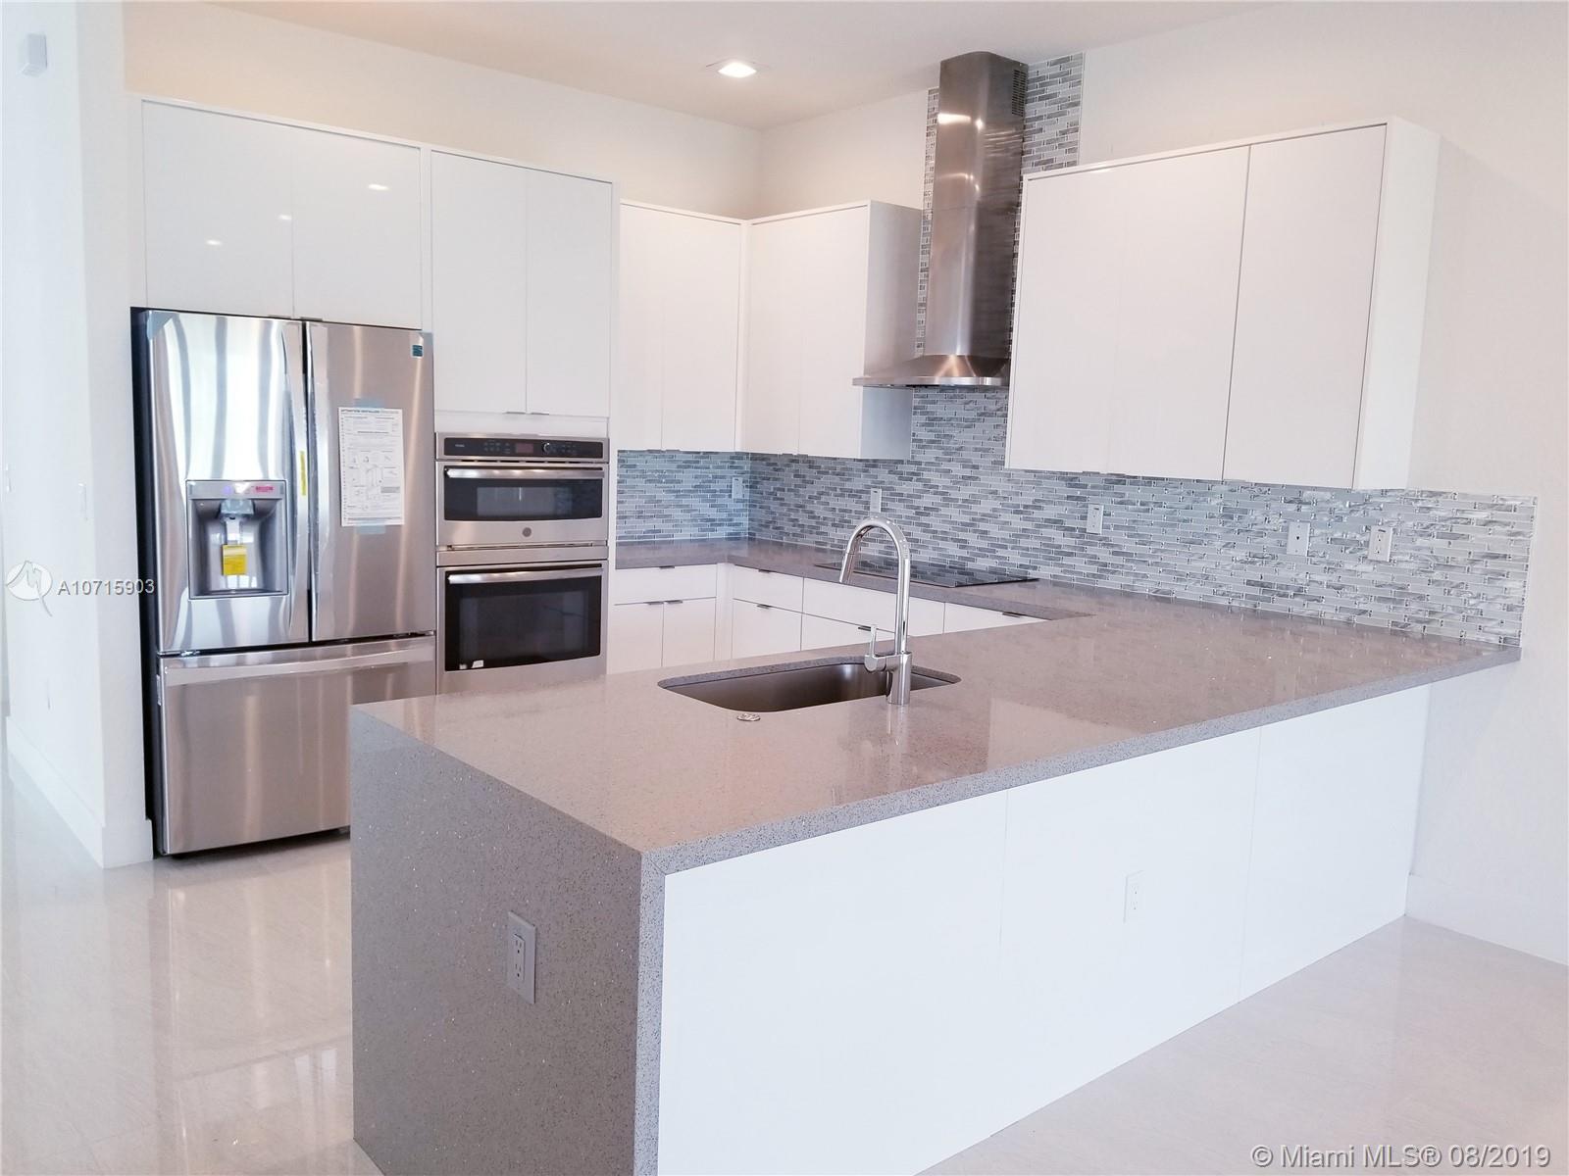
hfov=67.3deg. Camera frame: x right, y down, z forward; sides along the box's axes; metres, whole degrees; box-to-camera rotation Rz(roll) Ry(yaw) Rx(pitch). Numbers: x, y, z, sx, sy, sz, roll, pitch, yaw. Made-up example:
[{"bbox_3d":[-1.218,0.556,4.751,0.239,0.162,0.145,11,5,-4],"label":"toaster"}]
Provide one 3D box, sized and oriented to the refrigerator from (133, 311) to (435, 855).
[{"bbox_3d":[-1.872,-0.047,4.308,0.909,1.767,0.830,-4,10,-40],"label":"refrigerator"}]

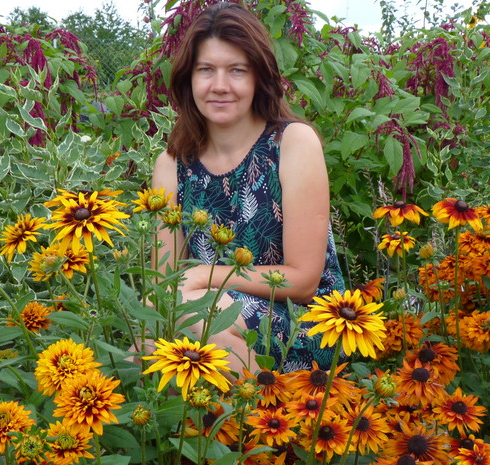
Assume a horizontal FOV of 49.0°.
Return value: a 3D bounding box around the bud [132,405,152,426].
[{"bbox_3d":[-0.133,0.235,0.690,0.024,0.026,0.024,0,27,0],"label":"bud"}]

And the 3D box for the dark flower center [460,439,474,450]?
[{"bbox_3d":[0.311,0.297,0.750,0.018,0.015,0.018,0,32,0],"label":"dark flower center"}]

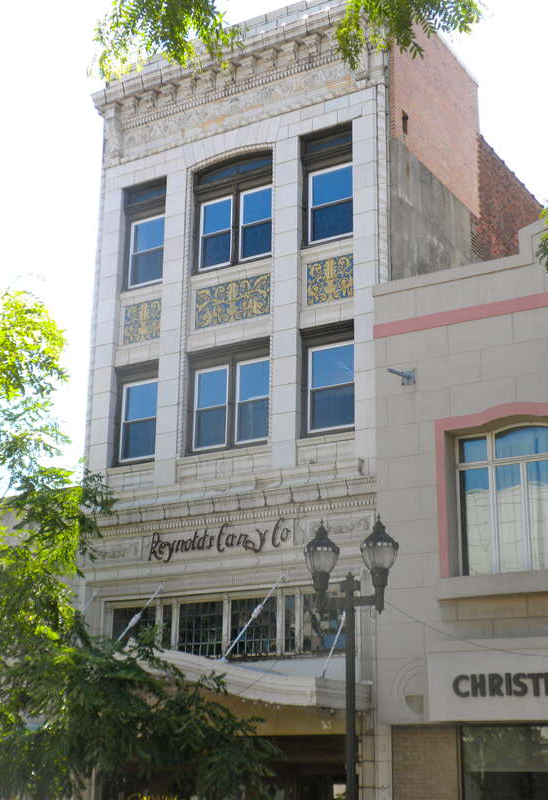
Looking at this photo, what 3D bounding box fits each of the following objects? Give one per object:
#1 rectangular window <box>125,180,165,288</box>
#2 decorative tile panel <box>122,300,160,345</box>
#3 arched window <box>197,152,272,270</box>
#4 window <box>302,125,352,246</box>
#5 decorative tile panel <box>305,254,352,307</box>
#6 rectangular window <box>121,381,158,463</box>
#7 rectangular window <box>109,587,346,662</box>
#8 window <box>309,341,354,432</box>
[{"bbox_3d":[-2.446,-3.203,23.429,1.090,2.190,0.180,-10,-20,30],"label":"rectangular window"},{"bbox_3d":[-2.494,-1.479,22.827,0.850,0.780,0.080,-10,-20,30],"label":"decorative tile panel"},{"bbox_3d":[-0.721,-3.522,22.438,1.700,2.250,0.180,-10,-20,30],"label":"arched window"},{"bbox_3d":[0.995,-3.782,21.433,1.090,2.190,0.180,-10,-20,30],"label":"window"},{"bbox_3d":[0.961,-2.075,20.828,0.880,0.770,0.080,-10,-20,30],"label":"decorative tile panel"},{"bbox_3d":[-2.476,0.384,22.336,0.910,1.510,0.120,-10,-20,30],"label":"rectangular window"},{"bbox_3d":[-0.866,3.788,20.066,4.800,1.100,0.140,-10,-20,30],"label":"rectangular window"},{"bbox_3d":[0.978,-0.216,20.339,0.900,1.510,0.120,-10,-20,30],"label":"window"}]

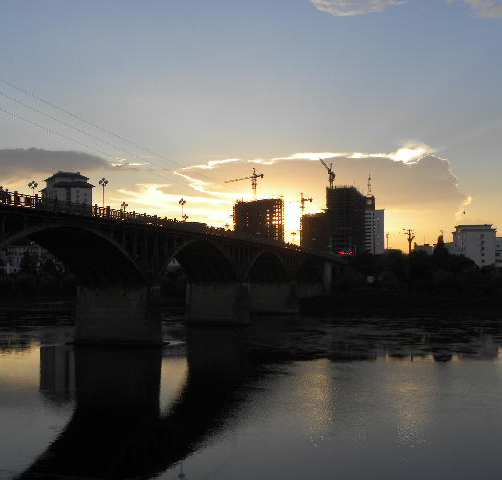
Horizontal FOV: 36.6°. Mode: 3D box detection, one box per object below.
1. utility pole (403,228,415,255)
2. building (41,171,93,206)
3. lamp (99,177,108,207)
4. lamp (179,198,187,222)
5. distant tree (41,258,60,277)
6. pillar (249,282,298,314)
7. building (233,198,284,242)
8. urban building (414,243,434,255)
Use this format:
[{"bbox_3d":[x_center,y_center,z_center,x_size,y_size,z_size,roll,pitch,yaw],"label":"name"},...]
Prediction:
[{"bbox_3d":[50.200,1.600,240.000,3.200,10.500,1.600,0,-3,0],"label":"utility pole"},{"bbox_3d":[-119.505,-12.408,495.000,25.000,64.000,28.000,1,-3,-27],"label":"building"},{"bbox_3d":[-19.031,-5.624,98.000,1.200,4.800,1.200,-1,-3,16],"label":"lamp"},{"bbox_3d":[-11.577,-4.802,130.000,1.250,4.800,1.250,-1,-2,17],"label":"lamp"},{"bbox_3d":[-85.966,12.005,325.000,7.700,8.000,7.500,0,-2,-11],"label":"distant tree"},{"bbox_3d":[5.996,15.590,202.000,12.800,8.600,5.000,-1,-3,16],"label":"pillar"},{"bbox_3d":[5.689,-4.172,575.000,37.000,52.000,17.000,-1,-3,27],"label":"building"},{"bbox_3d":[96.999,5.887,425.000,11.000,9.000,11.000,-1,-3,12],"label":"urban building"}]

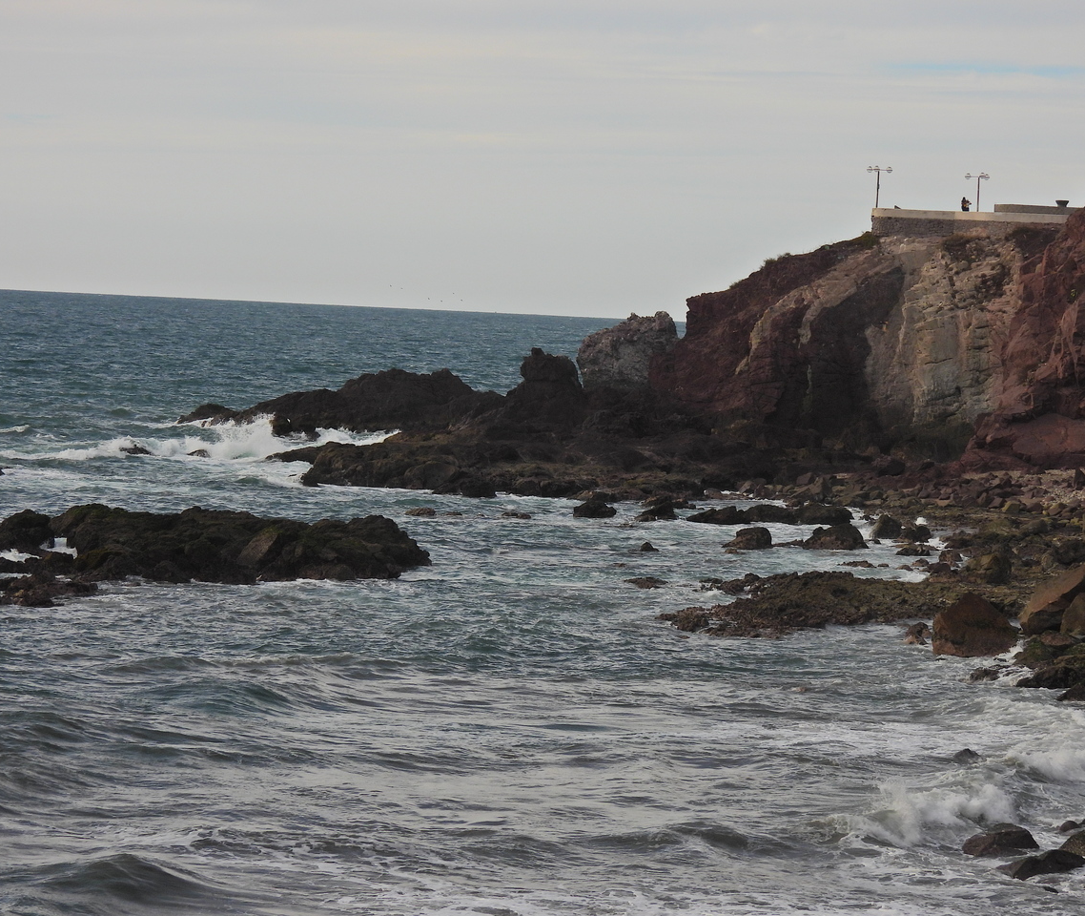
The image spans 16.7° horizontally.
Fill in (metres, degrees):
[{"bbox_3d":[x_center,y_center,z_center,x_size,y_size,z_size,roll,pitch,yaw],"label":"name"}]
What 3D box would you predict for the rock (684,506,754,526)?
[{"bbox_3d":[9.881,3.175,206.232,3.610,0.980,2.870,3,2,3],"label":"rock"}]

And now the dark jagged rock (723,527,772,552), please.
[{"bbox_3d":[10.169,4.013,183.491,2.380,1.170,1.900,3,2,3],"label":"dark jagged rock"}]

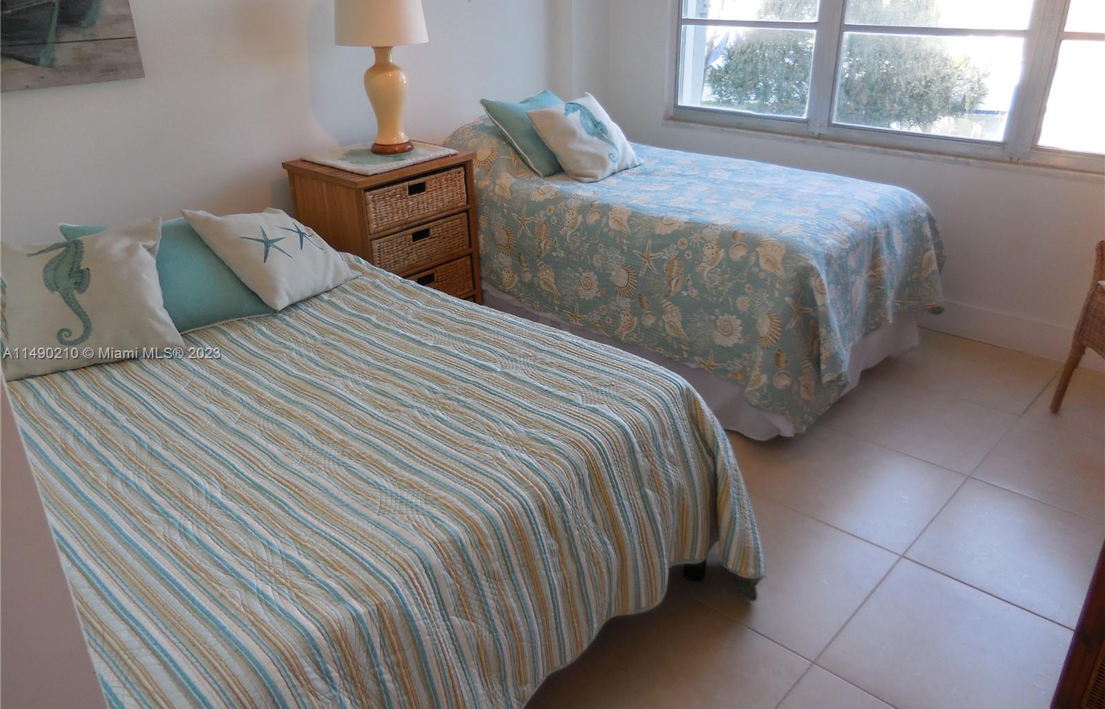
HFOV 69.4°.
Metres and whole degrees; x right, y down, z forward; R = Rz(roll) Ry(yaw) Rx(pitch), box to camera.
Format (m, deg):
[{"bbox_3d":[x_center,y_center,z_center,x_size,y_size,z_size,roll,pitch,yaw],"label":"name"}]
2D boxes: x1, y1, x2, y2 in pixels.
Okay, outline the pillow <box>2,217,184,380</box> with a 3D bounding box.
[{"bbox_3d":[-1.229,-0.162,2.118,0.427,0.152,0.442,-12,60,-21],"label":"pillow"}]

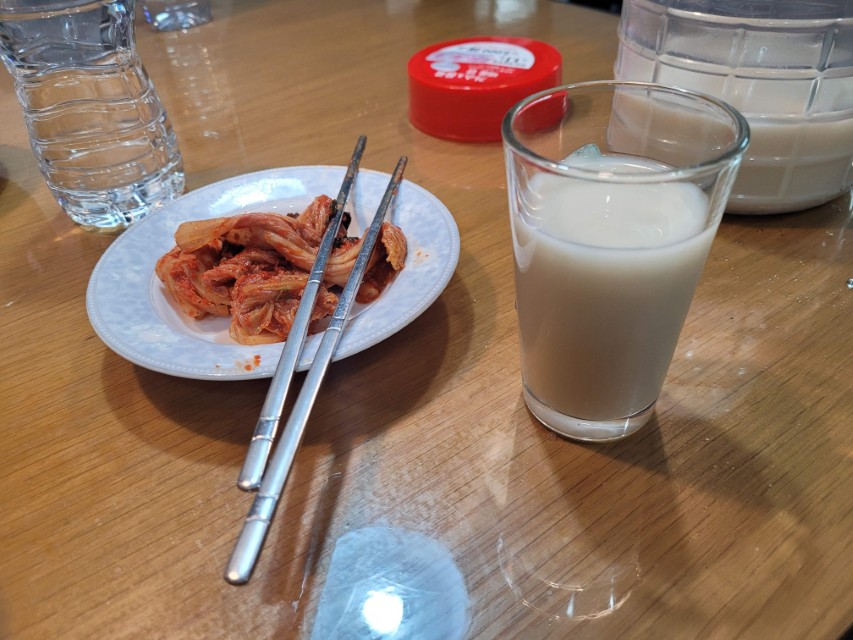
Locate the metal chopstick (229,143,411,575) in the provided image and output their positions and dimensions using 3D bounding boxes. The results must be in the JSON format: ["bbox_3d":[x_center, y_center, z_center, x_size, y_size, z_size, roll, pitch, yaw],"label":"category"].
[{"bbox_3d":[-0.029,-0.010,0.243,0.007,0.005,0.229,4,41,8],"label":"metal chopstick"}]

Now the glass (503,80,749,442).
[{"bbox_3d":[0.057,-0.015,0.215,0.067,0.105,0.067,-3,41,0],"label":"glass"}]

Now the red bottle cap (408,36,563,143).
[{"bbox_3d":[0.040,-0.162,0.442,0.106,0.034,0.106,-2,41,2],"label":"red bottle cap"}]

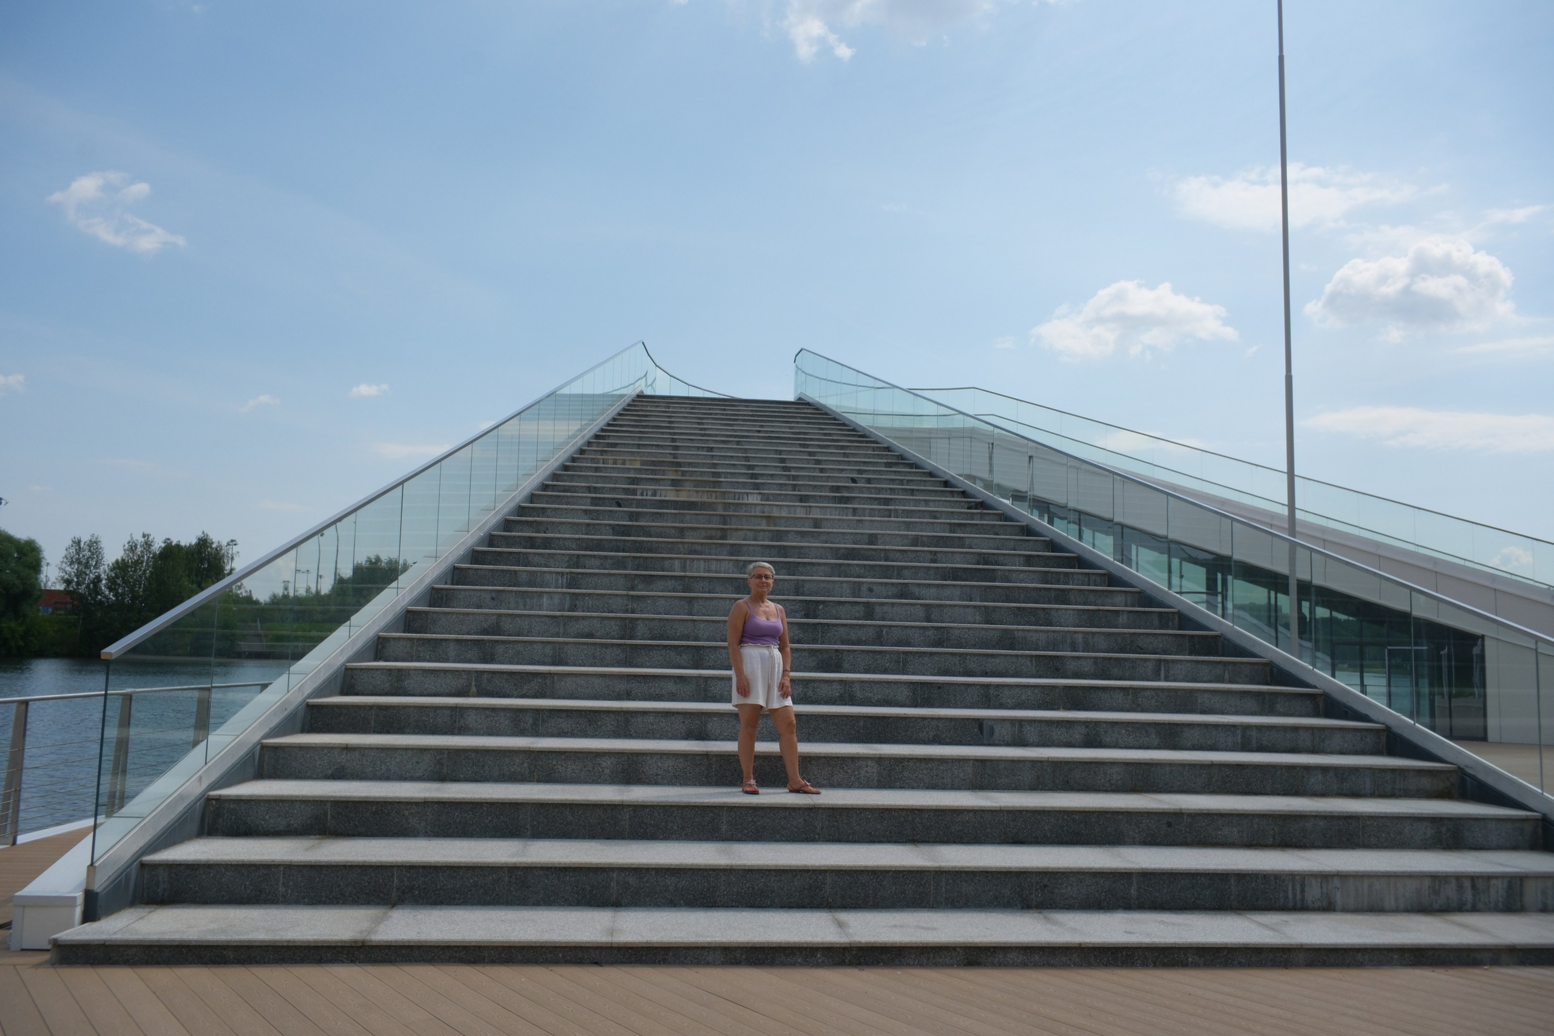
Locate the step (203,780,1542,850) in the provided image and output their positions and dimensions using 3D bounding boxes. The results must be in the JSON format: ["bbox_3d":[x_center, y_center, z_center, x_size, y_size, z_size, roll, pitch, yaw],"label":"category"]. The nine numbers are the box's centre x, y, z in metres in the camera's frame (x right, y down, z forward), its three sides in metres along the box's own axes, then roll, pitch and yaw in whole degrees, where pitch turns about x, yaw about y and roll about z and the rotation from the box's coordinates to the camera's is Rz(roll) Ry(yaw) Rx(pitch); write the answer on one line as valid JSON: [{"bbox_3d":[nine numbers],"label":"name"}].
[{"bbox_3d":[0.874,2.054,8.059,8.974,0.247,0.743,2,-6,-6],"label":"step"}]

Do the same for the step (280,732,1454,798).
[{"bbox_3d":[0.793,1.877,8.818,8.795,0.247,0.743,2,-6,-6],"label":"step"}]

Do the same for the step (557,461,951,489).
[{"bbox_3d":[-0.345,-0.599,19.437,6.287,0.247,0.743,2,-6,-6],"label":"step"}]

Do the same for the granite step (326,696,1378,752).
[{"bbox_3d":[0.712,1.700,9.576,8.615,0.247,0.743,2,-6,-6],"label":"granite step"}]

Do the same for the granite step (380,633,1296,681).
[{"bbox_3d":[0.549,1.346,11.093,8.257,0.247,0.743,2,-6,-6],"label":"granite step"}]

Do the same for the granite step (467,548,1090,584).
[{"bbox_3d":[0.224,0.639,14.127,7.541,0.247,0.743,2,-6,-6],"label":"granite step"}]

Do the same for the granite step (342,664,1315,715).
[{"bbox_3d":[0.630,1.523,10.335,8.436,0.247,0.743,2,-6,-6],"label":"granite step"}]

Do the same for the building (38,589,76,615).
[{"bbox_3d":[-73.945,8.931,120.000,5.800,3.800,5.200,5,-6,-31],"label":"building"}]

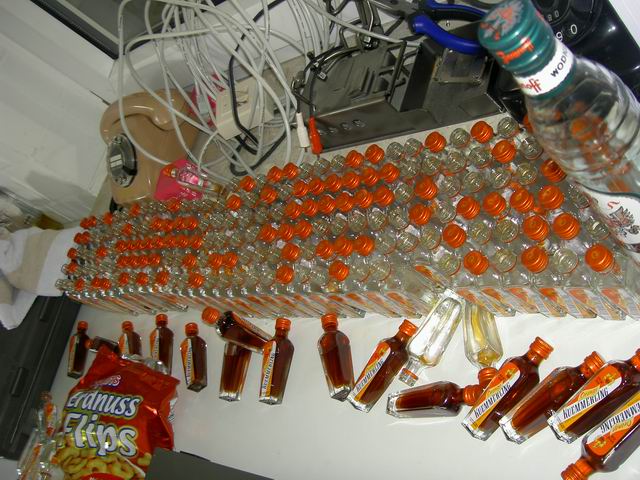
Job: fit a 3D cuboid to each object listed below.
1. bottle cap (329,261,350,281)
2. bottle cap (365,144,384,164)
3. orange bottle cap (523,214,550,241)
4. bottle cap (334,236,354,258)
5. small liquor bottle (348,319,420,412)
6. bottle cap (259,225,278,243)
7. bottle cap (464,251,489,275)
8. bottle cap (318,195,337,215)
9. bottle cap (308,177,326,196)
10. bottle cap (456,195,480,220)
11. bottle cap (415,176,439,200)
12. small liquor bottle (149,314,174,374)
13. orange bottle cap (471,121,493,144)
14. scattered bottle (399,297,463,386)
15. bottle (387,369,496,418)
[{"bbox_3d":[0.020,0.031,0.725,0.018,0.012,0.018,-6,59,44],"label":"bottle cap"},{"bbox_3d":[0.059,-0.092,0.774,0.018,0.012,0.018,-6,59,44],"label":"bottle cap"},{"bbox_3d":[0.165,-0.009,0.551,0.018,0.010,0.018,-6,58,43],"label":"orange bottle cap"},{"bbox_3d":[0.022,0.006,0.660,0.016,0.010,0.016,-5,64,46],"label":"bottle cap"},{"bbox_3d":[0.063,0.120,0.689,0.093,0.024,0.024,-57,38,-2],"label":"small liquor bottle"},{"bbox_3d":[-0.056,-0.007,0.787,0.018,0.011,0.018,-6,59,44],"label":"bottle cap"},{"bbox_3d":[0.124,0.018,0.573,0.018,0.010,0.018,-6,58,43],"label":"bottle cap"},{"bbox_3d":[0.008,-0.036,0.742,0.018,0.011,0.018,-27,46,31],"label":"bottle cap"},{"bbox_3d":[-0.003,-0.059,0.791,0.018,0.012,0.018,-26,48,33],"label":"bottle cap"},{"bbox_3d":[0.125,-0.027,0.606,0.018,0.010,0.018,-6,58,43],"label":"bottle cap"},{"bbox_3d":[0.103,-0.050,0.697,0.018,0.012,0.018,-6,59,44],"label":"bottle cap"},{"bbox_3d":[-0.223,0.148,1.016,0.026,0.026,0.096,-33,45,25],"label":"small liquor bottle"},{"bbox_3d":[0.154,-0.102,0.683,0.018,0.012,0.018,-6,59,44],"label":"orange bottle cap"},{"bbox_3d":[0.109,0.095,0.700,0.025,0.025,0.097,26,85,51],"label":"scattered bottle"},{"bbox_3d":[0.107,0.147,0.668,0.098,0.025,0.025,-17,53,41],"label":"bottle"}]

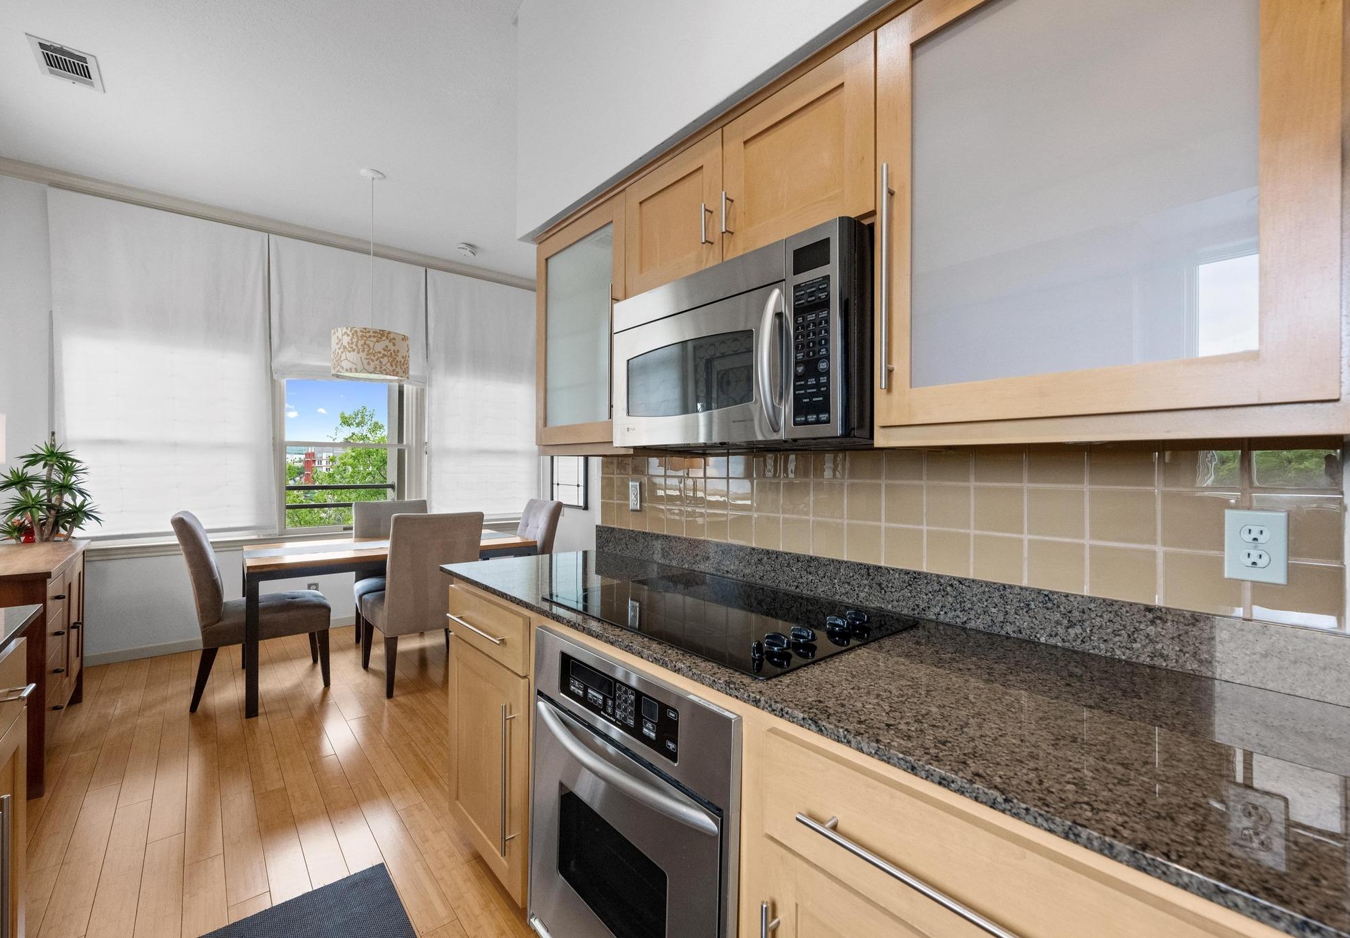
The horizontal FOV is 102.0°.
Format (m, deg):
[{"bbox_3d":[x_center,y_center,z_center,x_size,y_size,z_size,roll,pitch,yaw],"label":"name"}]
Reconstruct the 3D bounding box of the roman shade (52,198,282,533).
[{"bbox_3d":[-3.380,-0.637,3.672,1.090,2.150,0.060,0,0,-39],"label":"roman shade"}]

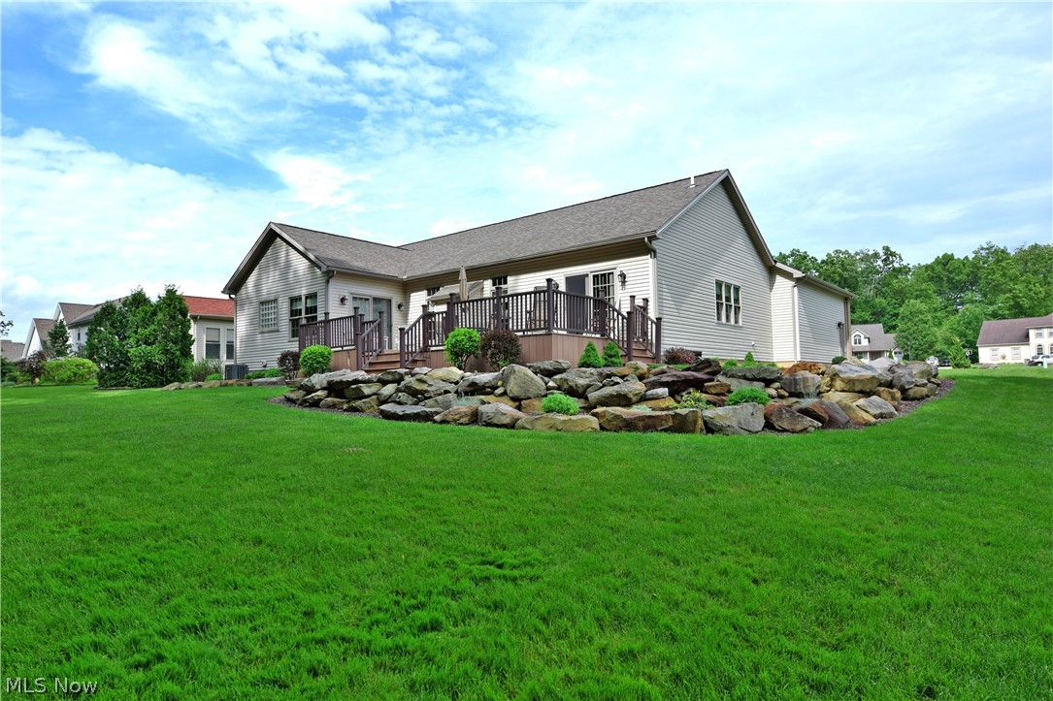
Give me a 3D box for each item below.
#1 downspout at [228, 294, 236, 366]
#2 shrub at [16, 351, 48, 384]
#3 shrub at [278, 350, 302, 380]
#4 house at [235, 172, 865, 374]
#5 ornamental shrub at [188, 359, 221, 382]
[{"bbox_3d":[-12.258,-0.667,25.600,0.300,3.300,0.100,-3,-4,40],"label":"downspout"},{"bbox_3d":[-26.596,0.965,33.000,1.400,1.800,1.400,2,-4,-39],"label":"shrub"},{"bbox_3d":[-7.982,0.491,20.700,0.750,1.020,0.750,1,-3,-21],"label":"shrub"},{"bbox_3d":[1.459,-2.294,27.147,19.300,6.500,20.600,-3,-4,40],"label":"house"},{"bbox_3d":[-13.221,0.836,25.200,1.250,0.980,1.250,1,-3,-28],"label":"ornamental shrub"}]

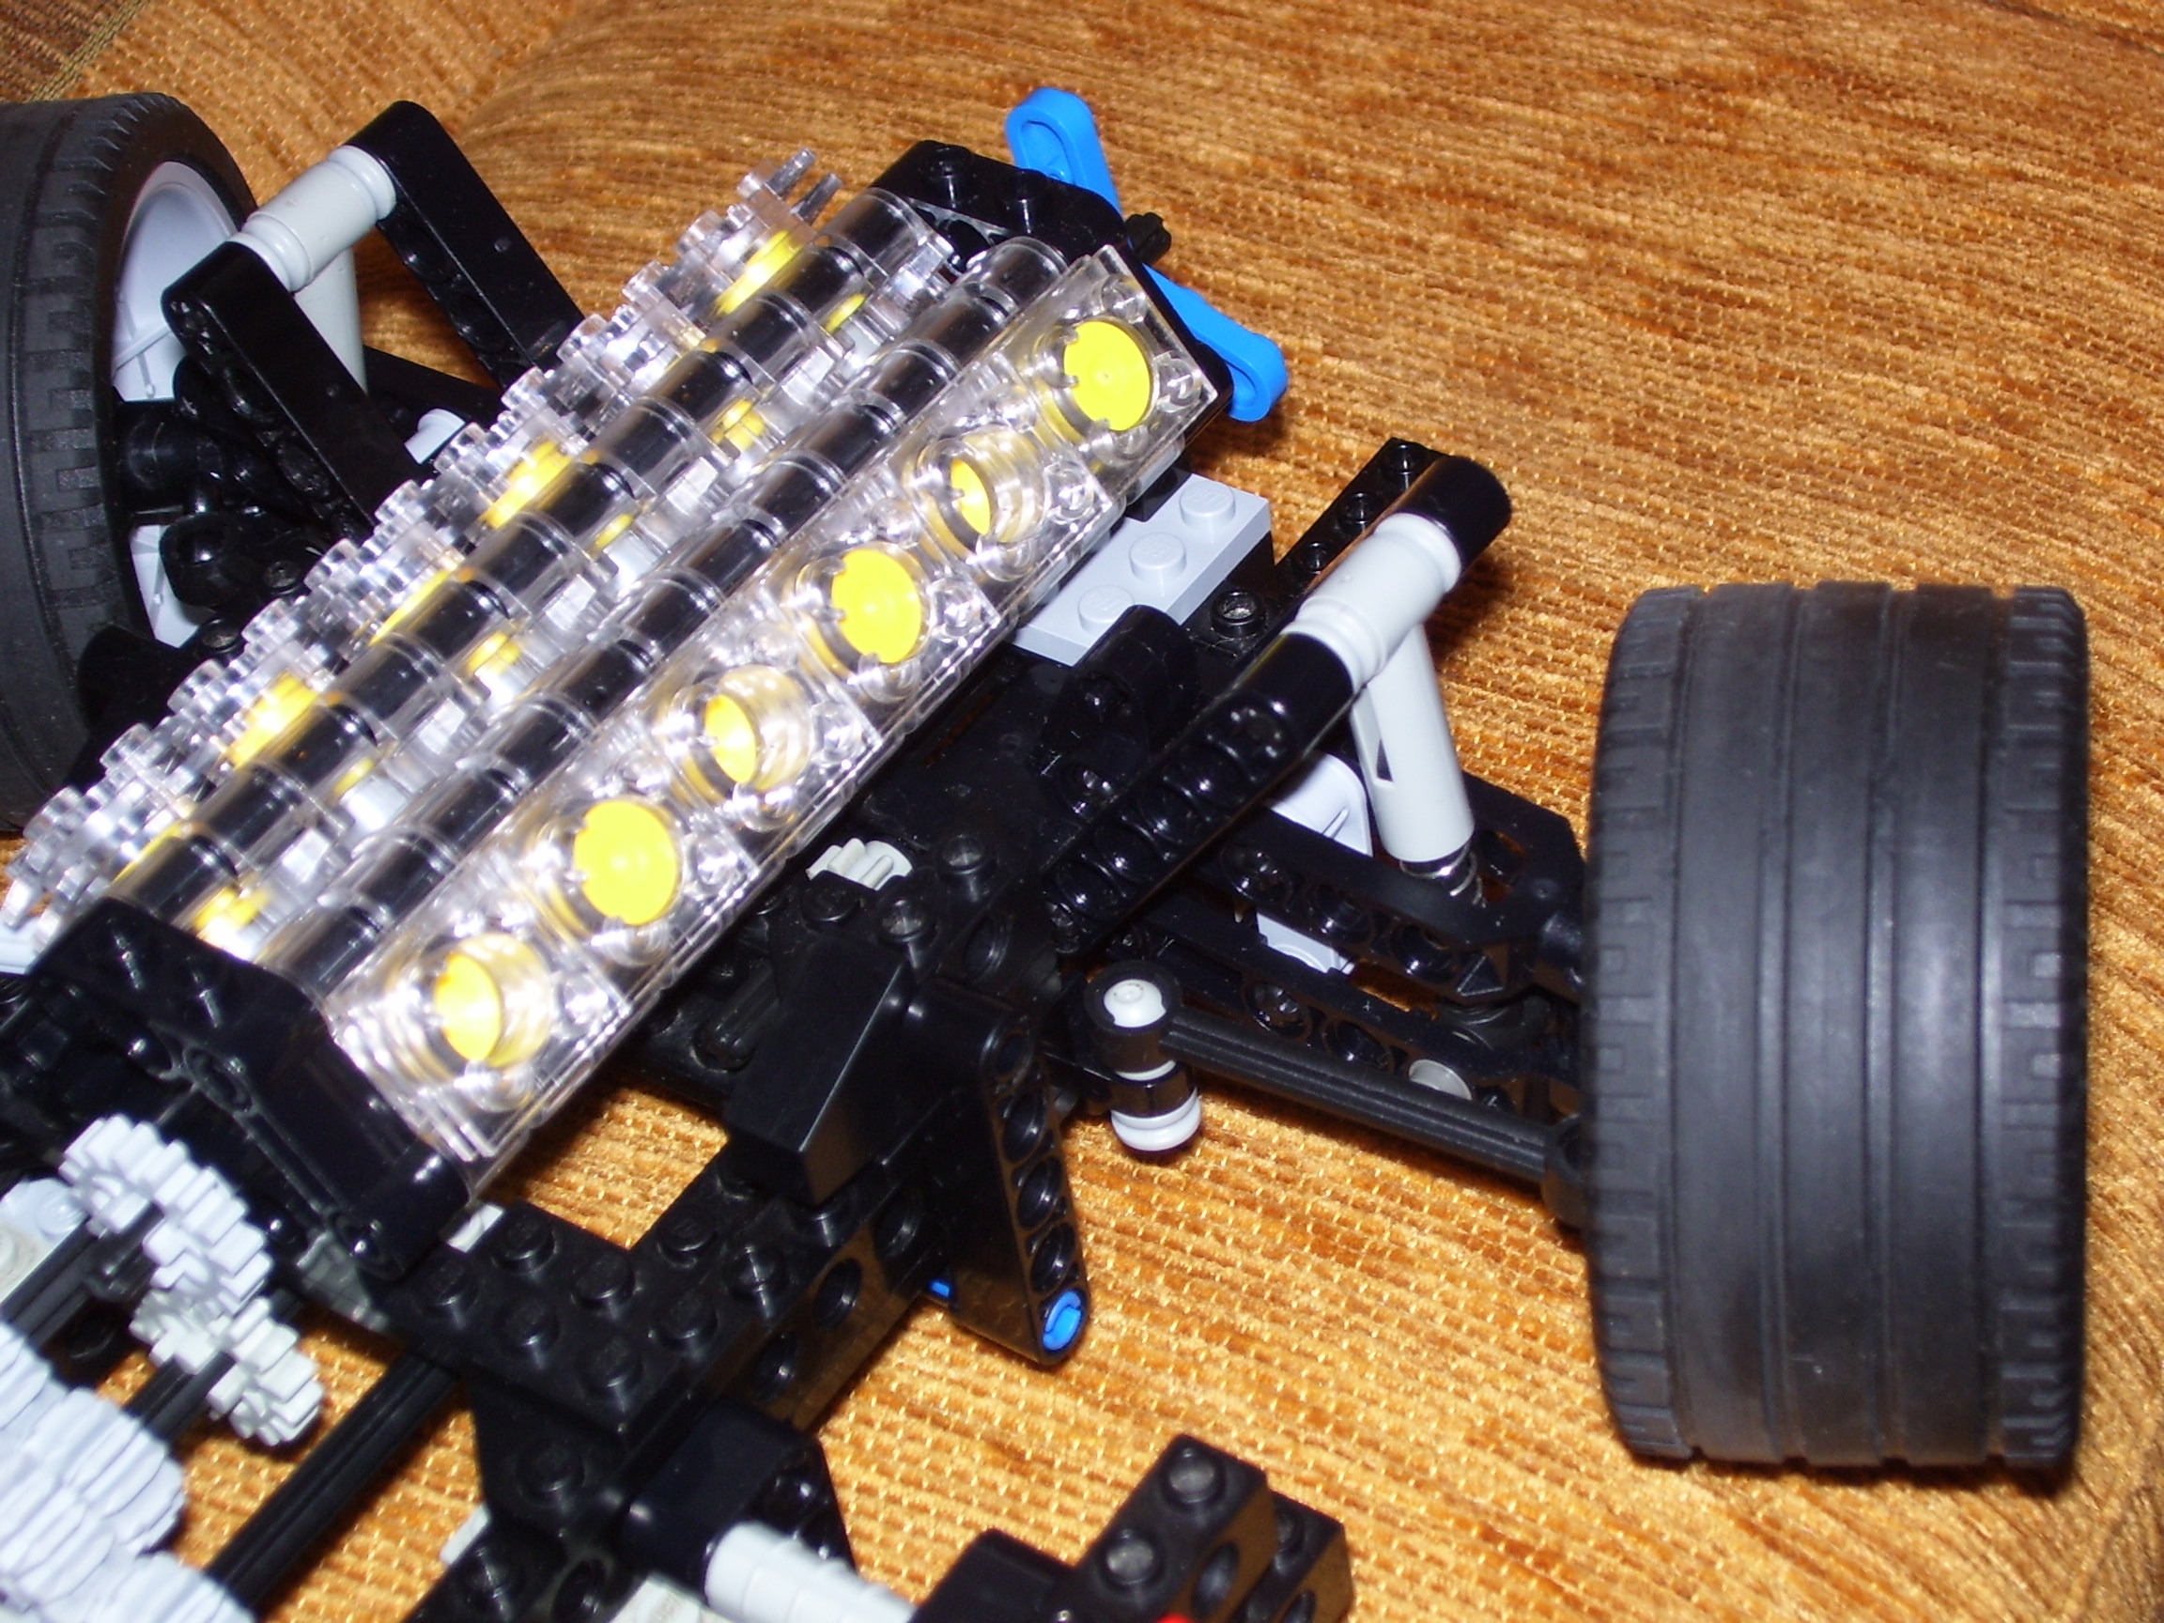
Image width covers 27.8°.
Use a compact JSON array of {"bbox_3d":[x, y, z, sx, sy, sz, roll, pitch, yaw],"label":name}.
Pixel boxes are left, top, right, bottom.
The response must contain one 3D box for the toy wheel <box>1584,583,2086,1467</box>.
[{"bbox_3d":[0.061,0.017,0.343,0.036,0.069,0.069,0,44,13],"label":"toy wheel"}]

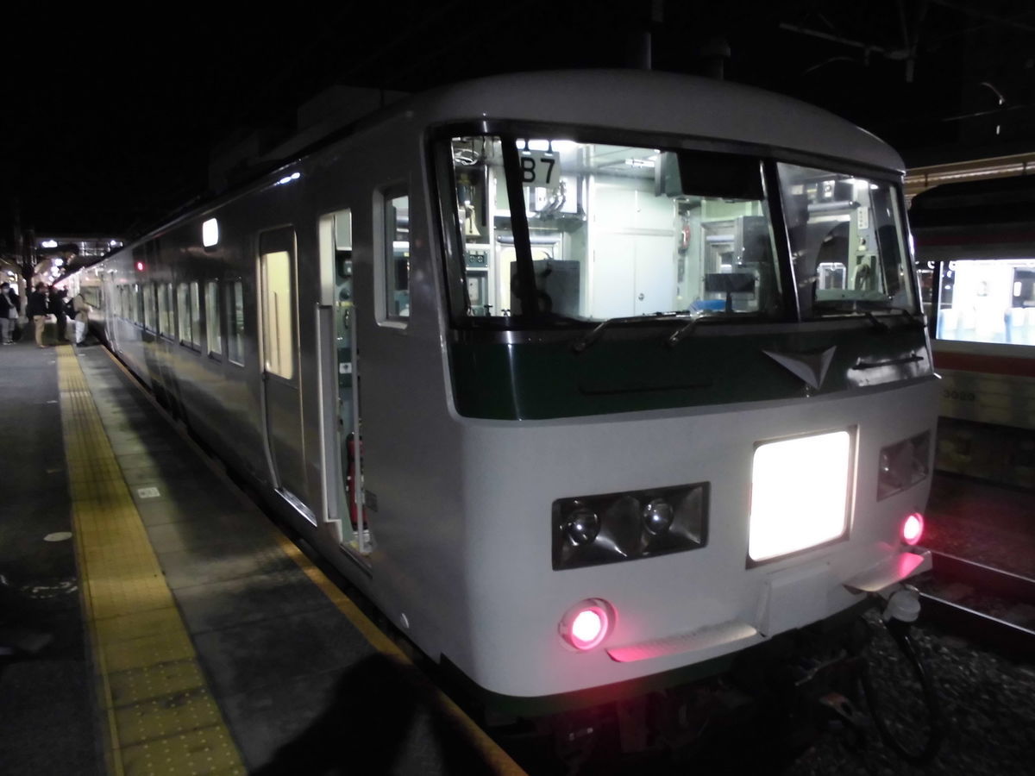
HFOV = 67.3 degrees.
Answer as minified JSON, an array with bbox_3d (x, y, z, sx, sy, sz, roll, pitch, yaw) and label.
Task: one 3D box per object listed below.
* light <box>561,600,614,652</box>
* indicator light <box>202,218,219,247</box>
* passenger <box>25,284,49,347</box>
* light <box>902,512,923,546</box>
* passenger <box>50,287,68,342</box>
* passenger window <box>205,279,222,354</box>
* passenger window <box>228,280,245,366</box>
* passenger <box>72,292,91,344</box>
[{"bbox_3d":[0.266,0.904,2.957,0.190,0.190,0.100,-5,9,-30],"label":"light"},{"bbox_3d":[-2.606,-1.324,6.619,0.060,0.220,0.560,-5,9,-30],"label":"indicator light"},{"bbox_3d":[-12.697,-1.913,20.527,0.480,1.680,0.500,-4,8,-25],"label":"passenger"},{"bbox_3d":[2.029,0.724,3.989,0.175,0.175,0.100,-5,9,-30],"label":"light"},{"bbox_3d":[-13.251,-2.136,22.512,0.420,1.620,0.480,-5,9,-30],"label":"passenger"},{"bbox_3d":[-2.632,-0.600,6.753,0.050,0.660,0.630,-5,9,-30],"label":"passenger window"},{"bbox_3d":[-2.153,-0.504,5.951,0.050,0.640,0.590,-5,9,-30],"label":"passenger window"},{"bbox_3d":[-11.910,-1.885,21.236,0.500,1.500,0.480,-8,11,-44],"label":"passenger"}]

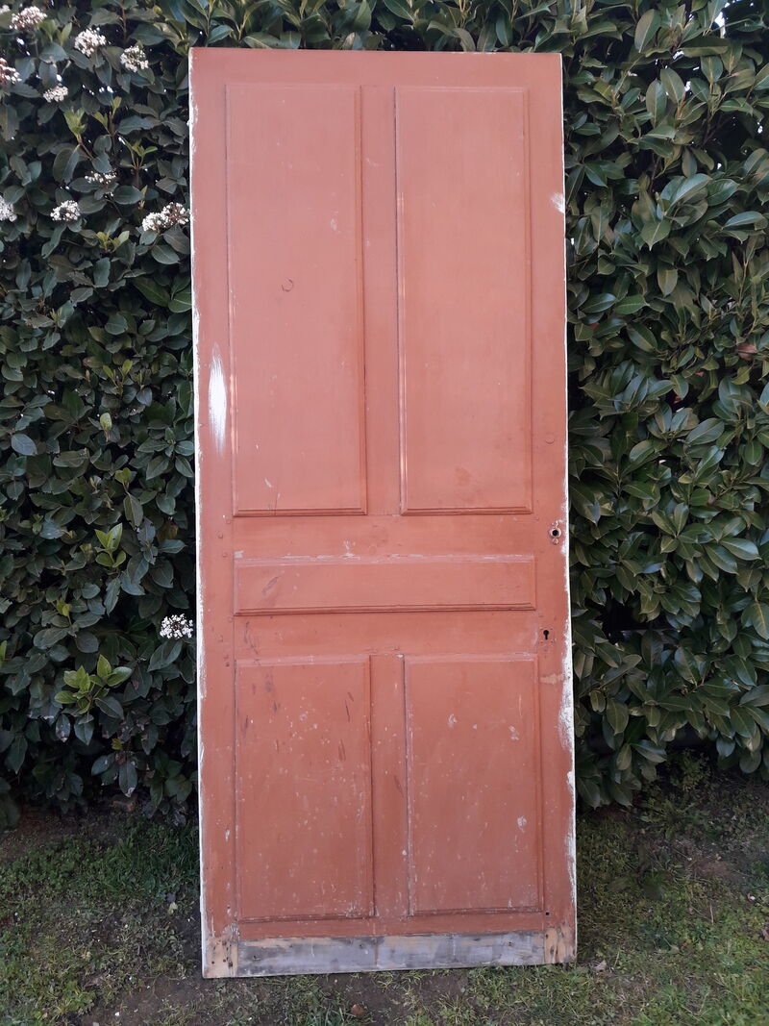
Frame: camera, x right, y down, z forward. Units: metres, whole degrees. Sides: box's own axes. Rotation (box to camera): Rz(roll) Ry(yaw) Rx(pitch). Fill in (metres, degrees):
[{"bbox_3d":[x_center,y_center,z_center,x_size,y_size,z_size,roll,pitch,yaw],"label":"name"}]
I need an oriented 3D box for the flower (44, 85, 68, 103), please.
[{"bbox_3d":[-0.800,-1.022,2.020,0.063,0.043,0.058,-1,7,-3],"label":"flower"}]

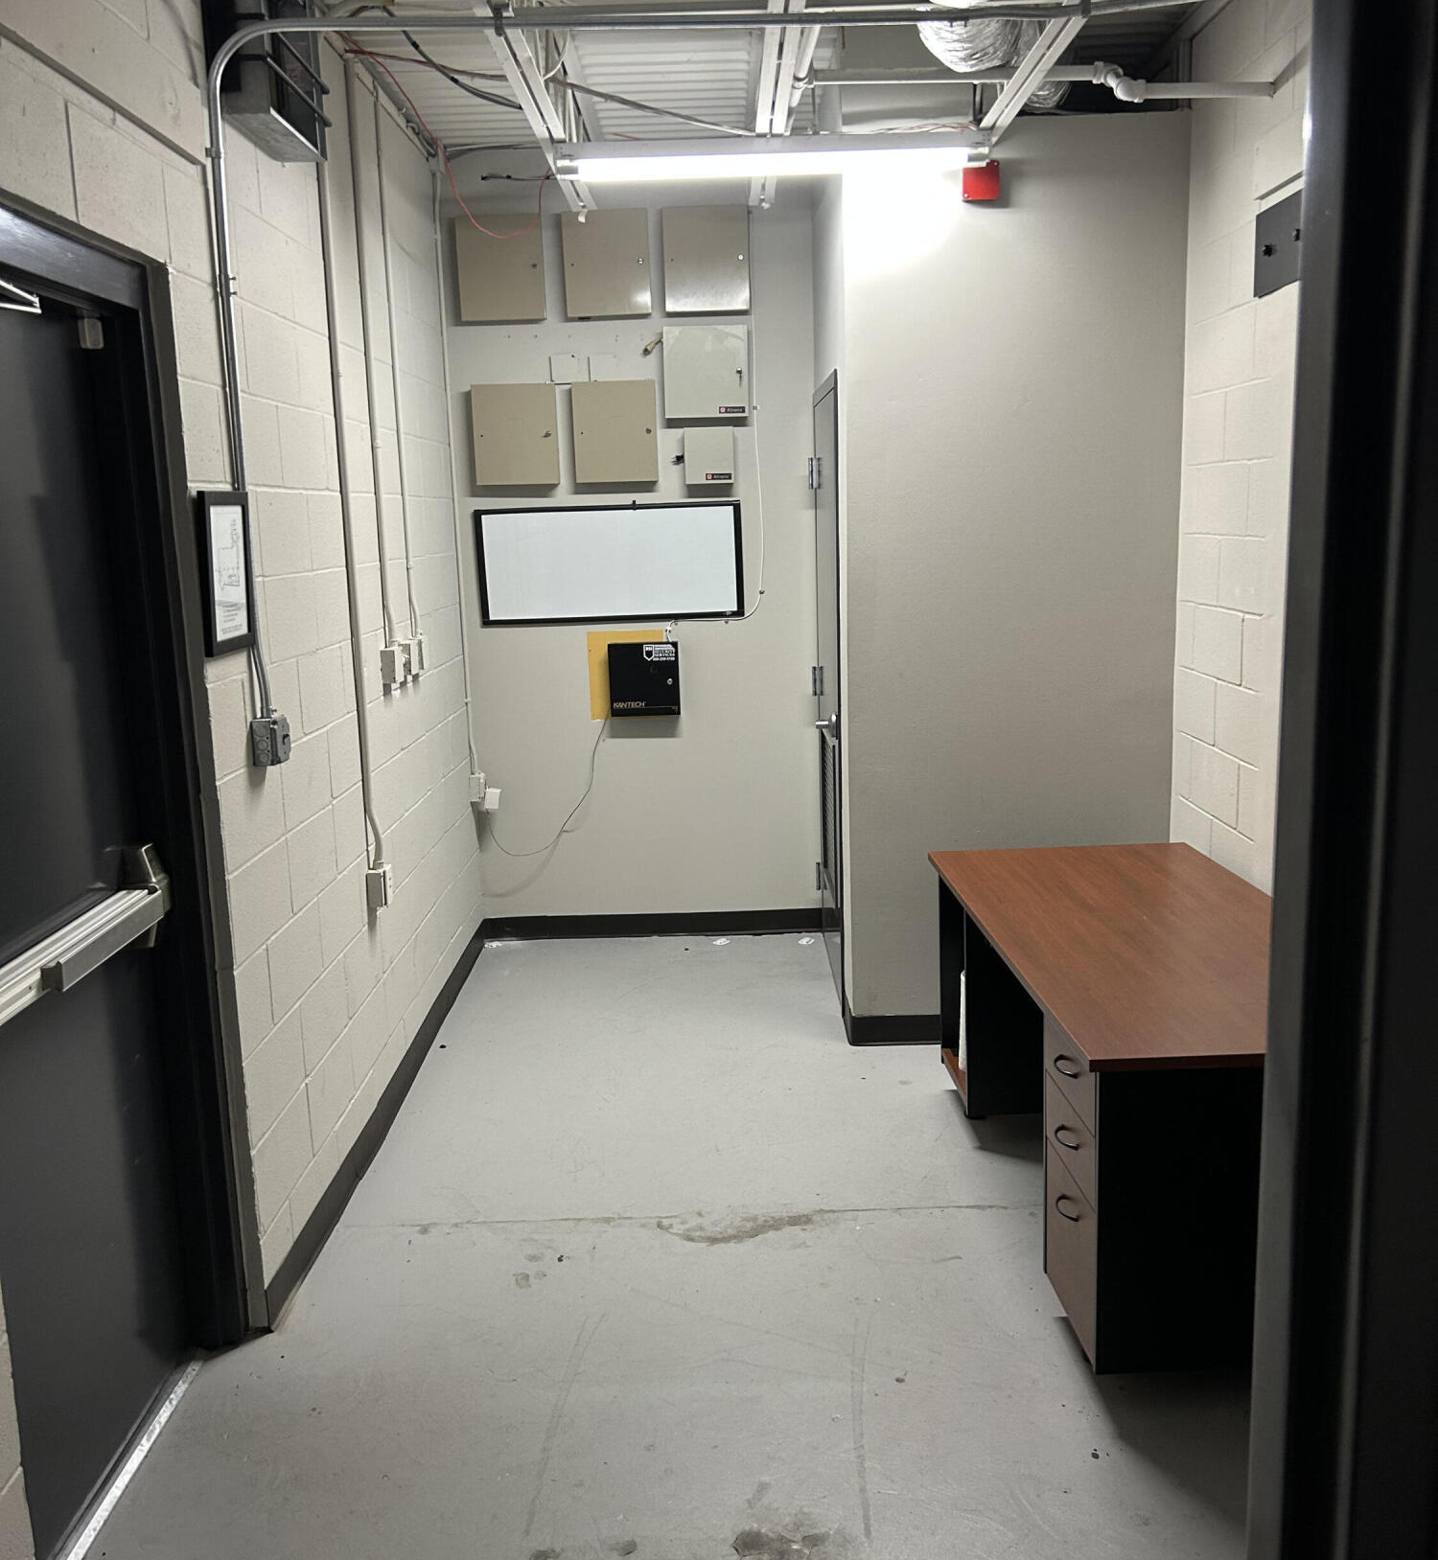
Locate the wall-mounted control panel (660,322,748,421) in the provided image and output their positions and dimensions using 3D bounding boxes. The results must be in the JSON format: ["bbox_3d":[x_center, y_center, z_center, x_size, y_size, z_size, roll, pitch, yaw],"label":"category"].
[{"bbox_3d":[-0.048,-1.604,5.681,0.325,0.345,0.087,-2,10,0],"label":"wall-mounted control panel"}]

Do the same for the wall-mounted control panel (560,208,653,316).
[{"bbox_3d":[-0.430,-2.005,5.609,0.322,0.386,0.085,-2,10,0],"label":"wall-mounted control panel"}]

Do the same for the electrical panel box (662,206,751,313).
[{"bbox_3d":[-0.046,-2.019,5.606,0.322,0.386,0.085,-2,10,0],"label":"electrical panel box"}]

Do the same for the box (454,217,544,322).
[{"bbox_3d":[-0.843,-1.989,5.612,0.322,0.386,0.085,-2,10,0],"label":"box"}]

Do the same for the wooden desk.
[{"bbox_3d":[1.072,0.727,3.634,0.783,0.738,1.700,-2,10,-2],"label":"wooden desk"}]

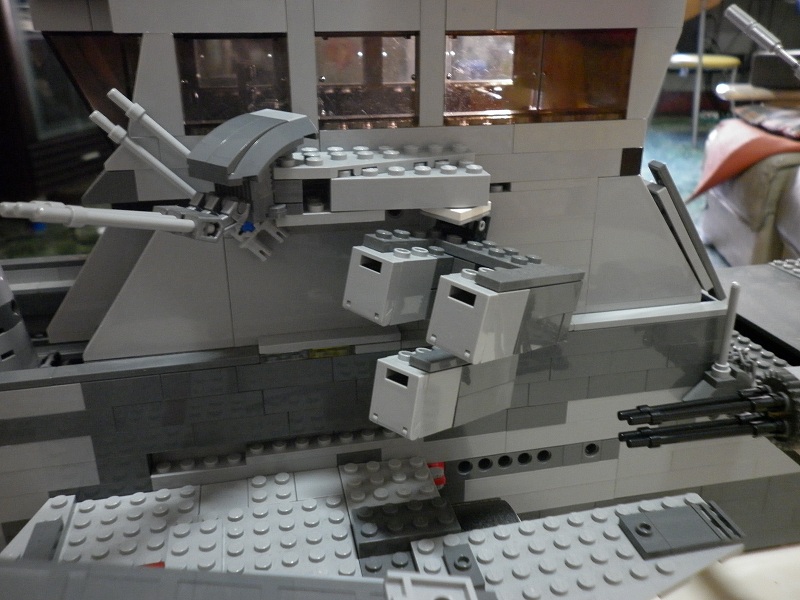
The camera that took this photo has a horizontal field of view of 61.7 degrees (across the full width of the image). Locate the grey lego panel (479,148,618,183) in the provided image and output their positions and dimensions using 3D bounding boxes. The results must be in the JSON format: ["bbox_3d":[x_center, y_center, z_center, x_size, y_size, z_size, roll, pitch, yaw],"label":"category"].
[{"bbox_3d":[0.048,-0.047,0.231,0.056,0.010,0.008,-5,21,-11],"label":"grey lego panel"}]

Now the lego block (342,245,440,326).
[{"bbox_3d":[-0.003,-0.005,0.199,0.016,0.021,0.019,23,19,37],"label":"lego block"}]

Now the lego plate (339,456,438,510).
[{"bbox_3d":[-0.004,0.065,0.236,0.032,0.005,0.024,-2,21,-12],"label":"lego plate"}]

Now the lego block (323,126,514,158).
[{"bbox_3d":[0.006,-0.051,0.220,0.064,0.010,0.008,-5,20,-11],"label":"lego block"}]

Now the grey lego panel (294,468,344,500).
[{"bbox_3d":[-0.028,0.066,0.235,0.016,0.003,0.016,-5,22,-11],"label":"grey lego panel"}]

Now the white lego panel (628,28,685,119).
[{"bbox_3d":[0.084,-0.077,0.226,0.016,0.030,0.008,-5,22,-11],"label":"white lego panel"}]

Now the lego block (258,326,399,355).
[{"bbox_3d":[-0.024,0.013,0.229,0.048,0.003,0.008,-5,21,-11],"label":"lego block"}]

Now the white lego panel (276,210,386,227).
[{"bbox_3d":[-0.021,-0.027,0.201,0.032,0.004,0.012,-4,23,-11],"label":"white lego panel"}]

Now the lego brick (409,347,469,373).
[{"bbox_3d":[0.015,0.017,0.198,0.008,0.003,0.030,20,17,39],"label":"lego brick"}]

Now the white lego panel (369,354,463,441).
[{"bbox_3d":[0.005,0.028,0.198,0.016,0.020,0.019,17,14,39],"label":"white lego panel"}]

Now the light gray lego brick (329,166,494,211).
[{"bbox_3d":[0.002,-0.035,0.205,0.048,0.011,0.016,-4,23,-11],"label":"light gray lego brick"}]

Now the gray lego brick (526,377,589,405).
[{"bbox_3d":[0.059,0.033,0.255,0.024,0.010,0.008,-5,21,-11],"label":"gray lego brick"}]

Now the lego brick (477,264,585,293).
[{"bbox_3d":[0.038,-0.006,0.190,0.008,0.003,0.048,24,20,36],"label":"lego brick"}]

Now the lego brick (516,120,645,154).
[{"bbox_3d":[0.060,-0.057,0.230,0.048,0.010,0.008,-5,21,-11],"label":"lego brick"}]

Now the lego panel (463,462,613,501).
[{"bbox_3d":[0.056,0.070,0.268,0.064,0.010,0.008,-5,20,-11],"label":"lego panel"}]

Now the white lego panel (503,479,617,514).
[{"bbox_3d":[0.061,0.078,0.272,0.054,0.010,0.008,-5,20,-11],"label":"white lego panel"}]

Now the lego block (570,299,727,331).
[{"bbox_3d":[0.093,0.006,0.252,0.063,0.003,0.008,-5,21,-11],"label":"lego block"}]

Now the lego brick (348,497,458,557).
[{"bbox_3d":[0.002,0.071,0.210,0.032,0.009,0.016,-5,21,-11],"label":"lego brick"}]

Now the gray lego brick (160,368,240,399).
[{"bbox_3d":[-0.066,0.026,0.223,0.024,0.010,0.008,-5,22,-11],"label":"gray lego brick"}]

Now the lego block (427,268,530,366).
[{"bbox_3d":[0.021,0.004,0.180,0.016,0.021,0.019,24,20,37],"label":"lego block"}]

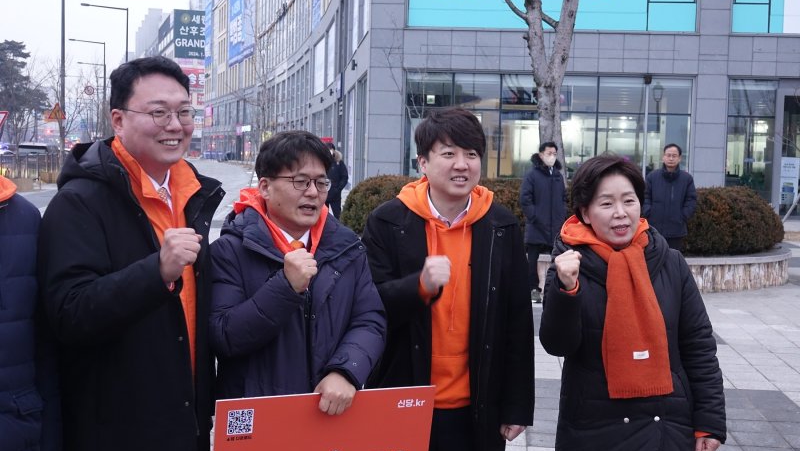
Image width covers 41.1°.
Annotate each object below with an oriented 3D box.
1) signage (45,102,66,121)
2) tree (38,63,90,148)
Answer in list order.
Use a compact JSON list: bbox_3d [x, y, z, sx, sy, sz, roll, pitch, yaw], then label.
[{"bbox_3d":[-17.394,-5.747,54.000,0.920,0.840,0.060,1,4,-13],"label":"signage"},{"bbox_3d":[-15.730,-5.040,50.000,2.600,5.600,2.500,1,4,-14],"label":"tree"}]

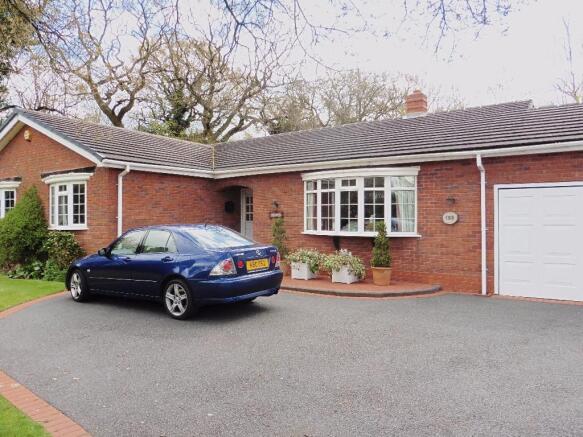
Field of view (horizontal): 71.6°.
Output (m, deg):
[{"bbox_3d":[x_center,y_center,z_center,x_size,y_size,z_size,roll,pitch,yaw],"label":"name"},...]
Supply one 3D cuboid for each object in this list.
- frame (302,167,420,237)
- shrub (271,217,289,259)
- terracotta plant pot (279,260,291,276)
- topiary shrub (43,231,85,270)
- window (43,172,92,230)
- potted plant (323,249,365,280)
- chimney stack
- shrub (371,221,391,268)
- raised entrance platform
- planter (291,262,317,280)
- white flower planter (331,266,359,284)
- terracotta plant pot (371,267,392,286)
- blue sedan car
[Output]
[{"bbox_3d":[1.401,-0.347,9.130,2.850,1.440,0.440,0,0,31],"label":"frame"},{"bbox_3d":[-0.275,0.500,9.650,0.400,1.000,0.400,0,0,0],"label":"shrub"},{"bbox_3d":[-0.246,1.205,9.650,0.420,0.380,0.420,0,0,0],"label":"terracotta plant pot"},{"bbox_3d":[-5.320,0.854,9.450,0.980,1.150,0.900,0,0,31],"label":"topiary shrub"},{"bbox_3d":[-5.725,-0.386,10.145,1.880,1.340,0.320,0,0,31],"label":"window"},{"bbox_3d":[1.150,1.010,8.770,0.920,0.700,0.750,0,0,31],"label":"potted plant"},{"bbox_3d":[3.682,-3.415,12.000,0.530,0.760,0.530,0,0,31],"label":"chimney stack"},{"bbox_3d":[1.850,0.555,8.370,0.400,0.990,0.400,0,0,28],"label":"shrub"},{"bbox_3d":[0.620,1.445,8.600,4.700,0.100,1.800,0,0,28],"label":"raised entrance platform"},{"bbox_3d":[0.305,1.200,9.248,0.400,0.380,0.420,0,0,36],"label":"planter"},{"bbox_3d":[1.159,1.200,8.708,0.400,0.380,0.420,0,0,36],"label":"white flower planter"},{"bbox_3d":[1.888,1.188,8.450,0.420,0.390,0.420,0,0,31],"label":"terracotta plant pot"},{"bbox_3d":[-2.304,0.828,7.425,4.400,1.410,1.720,0,0,32],"label":"blue sedan car"}]

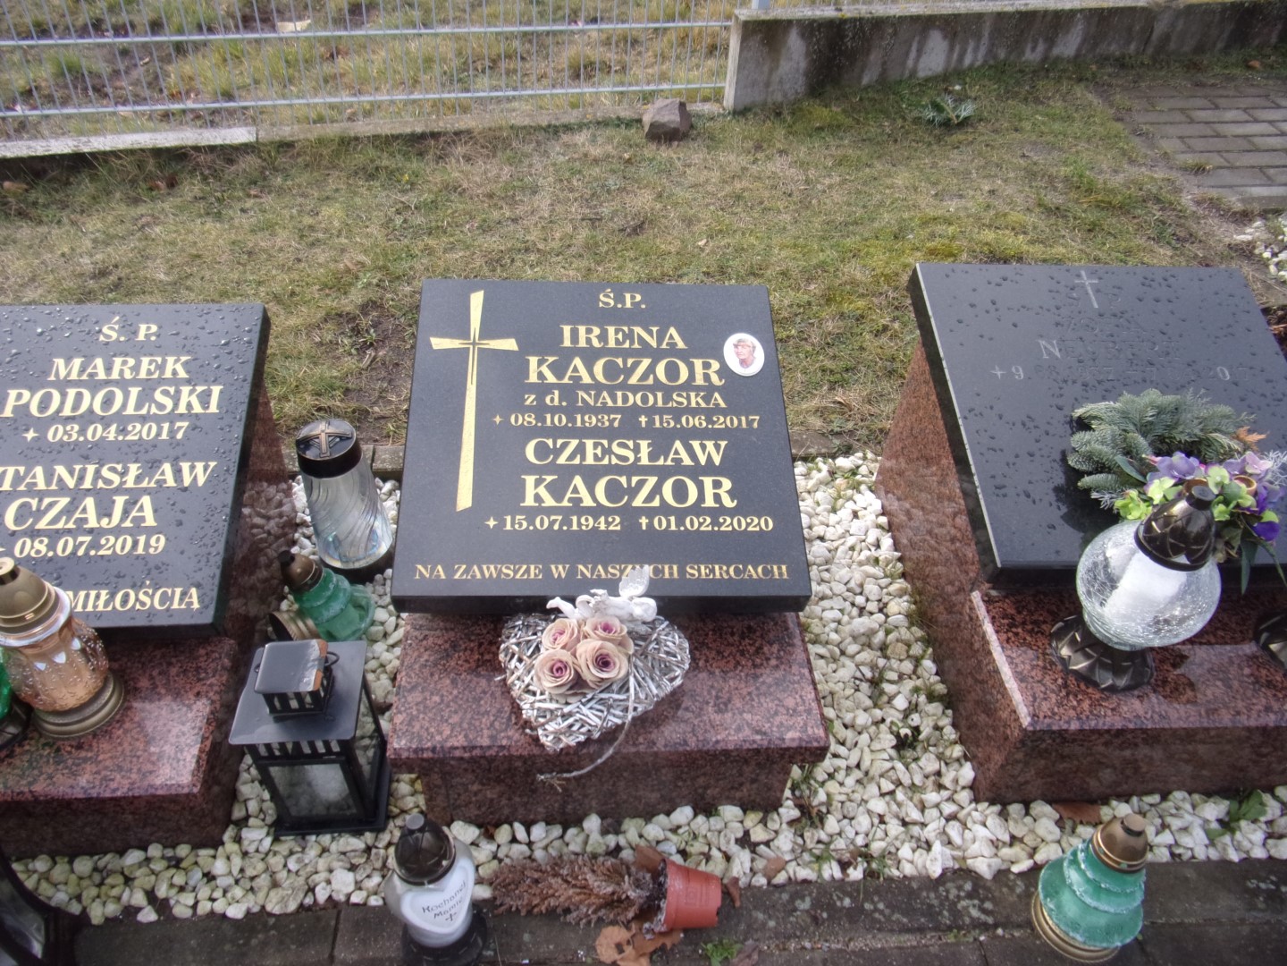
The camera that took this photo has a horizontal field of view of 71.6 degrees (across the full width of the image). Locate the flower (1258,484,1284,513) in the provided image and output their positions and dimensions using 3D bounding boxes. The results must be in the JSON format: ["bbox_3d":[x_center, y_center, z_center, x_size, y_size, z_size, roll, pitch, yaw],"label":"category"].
[{"bbox_3d":[0.942,0.024,1.340,0.042,0.038,0.032,-3,43,-8],"label":"flower"}]

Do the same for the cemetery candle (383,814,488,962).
[{"bbox_3d":[-0.282,0.522,1.187,0.125,0.300,0.125,-22,49,-26],"label":"cemetery candle"}]

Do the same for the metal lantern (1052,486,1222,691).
[{"bbox_3d":[0.721,0.134,1.274,0.190,0.340,0.190,5,43,0],"label":"metal lantern"}]

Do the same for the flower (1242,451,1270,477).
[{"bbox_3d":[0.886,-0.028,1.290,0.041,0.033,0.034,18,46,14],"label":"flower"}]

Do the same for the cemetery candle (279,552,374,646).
[{"bbox_3d":[-0.586,0.187,1.579,0.145,0.240,0.145,-3,58,7],"label":"cemetery candle"}]

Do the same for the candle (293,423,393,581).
[{"bbox_3d":[-0.569,0.026,1.673,0.158,0.285,0.158,5,43,0],"label":"candle"}]

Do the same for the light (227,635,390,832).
[{"bbox_3d":[-0.462,0.352,1.264,0.153,0.305,0.153,-2,45,-6],"label":"light"}]

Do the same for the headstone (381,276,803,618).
[{"bbox_3d":[-0.070,-0.079,1.451,0.600,0.060,0.590,0,62,-3],"label":"headstone"}]

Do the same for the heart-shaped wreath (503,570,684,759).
[{"bbox_3d":[-0.061,0.247,1.247,0.260,0.125,0.240,11,55,8],"label":"heart-shaped wreath"}]

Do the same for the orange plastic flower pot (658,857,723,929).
[{"bbox_3d":[0.067,0.579,1.251,0.083,0.102,0.102,14,44,-6],"label":"orange plastic flower pot"}]

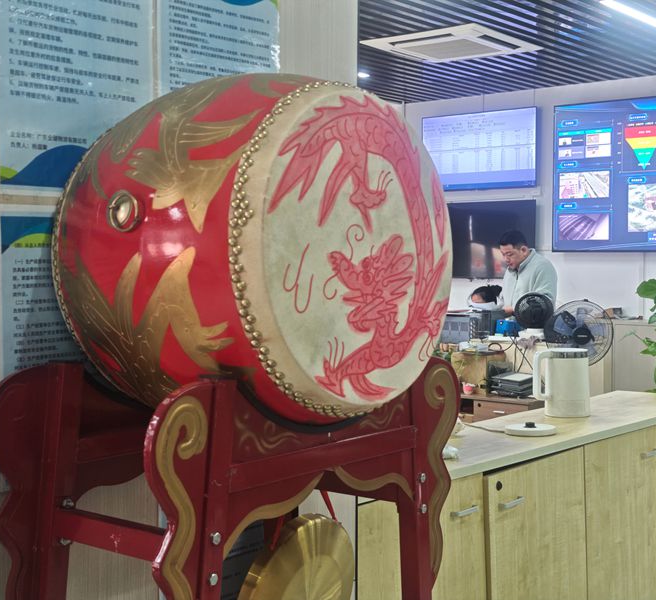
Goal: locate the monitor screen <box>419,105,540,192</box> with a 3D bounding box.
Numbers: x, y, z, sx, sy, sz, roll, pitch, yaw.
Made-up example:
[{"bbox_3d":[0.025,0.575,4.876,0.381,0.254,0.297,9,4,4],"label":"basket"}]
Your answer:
[{"bbox_3d":[1.403,-1.374,9.870,1.230,0.710,0.070,2,3,40],"label":"monitor screen"}]

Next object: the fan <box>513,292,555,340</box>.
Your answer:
[{"bbox_3d":[1.228,0.096,6.350,0.240,0.285,0.190,0,2,3],"label":"fan"}]

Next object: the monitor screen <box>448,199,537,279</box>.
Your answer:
[{"bbox_3d":[1.402,-0.555,9.901,1.230,0.710,0.070,2,3,40],"label":"monitor screen"}]

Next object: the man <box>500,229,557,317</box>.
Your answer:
[{"bbox_3d":[1.322,0.195,7.075,0.420,1.300,0.500,-2,3,-44],"label":"man"}]

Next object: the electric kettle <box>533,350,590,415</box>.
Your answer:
[{"bbox_3d":[0.750,0.264,3.413,0.195,0.210,0.148,0,2,-9],"label":"electric kettle"}]

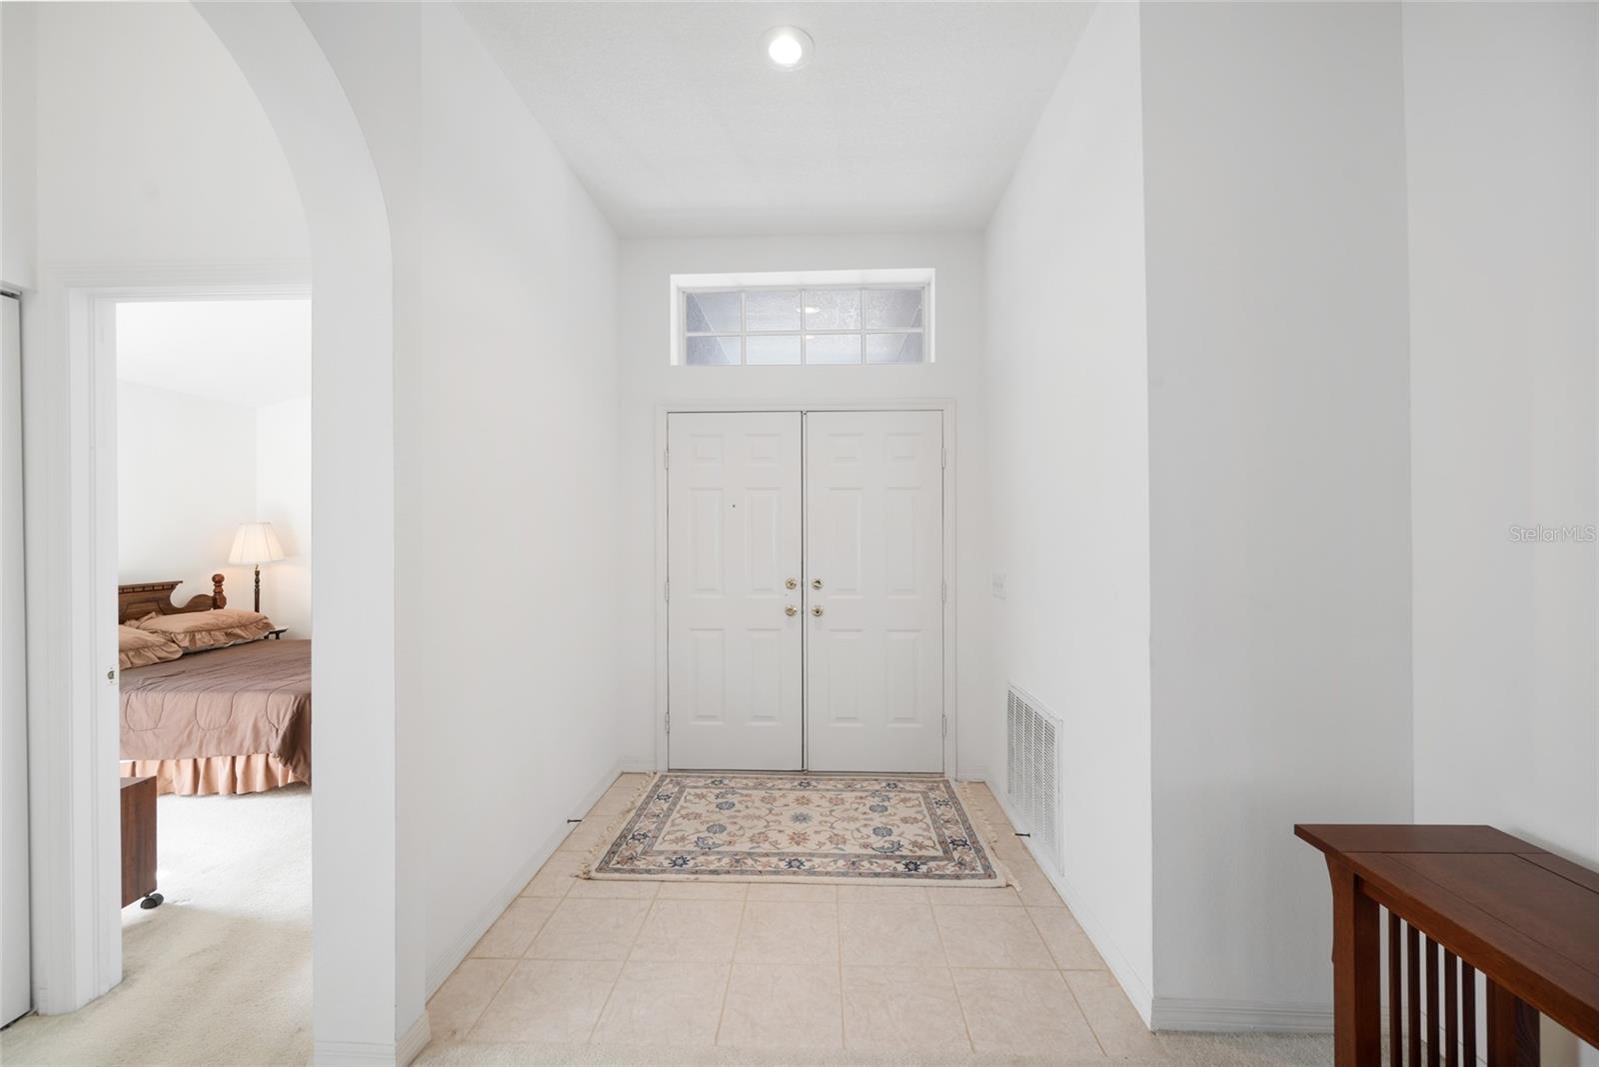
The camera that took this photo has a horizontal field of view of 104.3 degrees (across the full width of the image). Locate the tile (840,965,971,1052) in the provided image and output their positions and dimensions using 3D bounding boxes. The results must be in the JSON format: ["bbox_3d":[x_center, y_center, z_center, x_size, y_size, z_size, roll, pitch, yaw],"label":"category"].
[{"bbox_3d":[0.286,1.324,1.738,0.330,0.010,0.310,0,0,2],"label":"tile"}]

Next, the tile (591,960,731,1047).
[{"bbox_3d":[-0.374,1.324,1.760,0.330,0.010,0.310,0,0,2],"label":"tile"}]

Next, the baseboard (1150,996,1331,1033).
[{"bbox_3d":[1.275,1.275,1.650,0.690,0.094,0.015,0,0,2],"label":"baseboard"}]

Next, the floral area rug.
[{"bbox_3d":[0.003,1.326,2.888,1.672,0.012,1.056,0,0,2],"label":"floral area rug"}]

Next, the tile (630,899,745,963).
[{"bbox_3d":[-0.364,1.331,2.084,0.331,0.010,0.331,0,0,2],"label":"tile"}]

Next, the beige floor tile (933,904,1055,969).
[{"bbox_3d":[0.626,1.326,2.046,0.330,0.010,0.327,0,0,2],"label":"beige floor tile"}]

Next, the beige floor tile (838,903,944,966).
[{"bbox_3d":[0.297,1.330,2.062,0.331,0.010,0.331,0,0,2],"label":"beige floor tile"}]

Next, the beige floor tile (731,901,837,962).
[{"bbox_3d":[-0.034,1.330,2.073,0.331,0.010,0.331,0,0,2],"label":"beige floor tile"}]

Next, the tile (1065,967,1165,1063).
[{"bbox_3d":[0.860,1.326,1.722,0.156,0.010,0.309,0,0,2],"label":"tile"}]

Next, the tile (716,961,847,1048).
[{"bbox_3d":[-0.044,1.324,1.749,0.330,0.010,0.310,0,0,2],"label":"tile"}]

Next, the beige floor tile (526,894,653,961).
[{"bbox_3d":[-0.693,1.326,2.089,0.330,0.010,0.327,0,0,2],"label":"beige floor tile"}]

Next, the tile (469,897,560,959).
[{"bbox_3d":[-0.950,1.331,2.105,0.179,0.010,0.331,0,0,2],"label":"tile"}]

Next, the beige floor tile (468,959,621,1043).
[{"bbox_3d":[-0.706,1.328,1.776,0.331,0.010,0.309,0,0,2],"label":"beige floor tile"}]

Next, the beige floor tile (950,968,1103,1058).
[{"bbox_3d":[0.616,1.324,1.727,0.330,0.010,0.310,0,0,2],"label":"beige floor tile"}]

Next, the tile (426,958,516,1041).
[{"bbox_3d":[-0.951,1.323,1.778,0.165,0.010,0.310,0,0,2],"label":"tile"}]

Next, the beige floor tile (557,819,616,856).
[{"bbox_3d":[-0.919,1.330,2.750,0.165,0.010,0.327,0,0,2],"label":"beige floor tile"}]

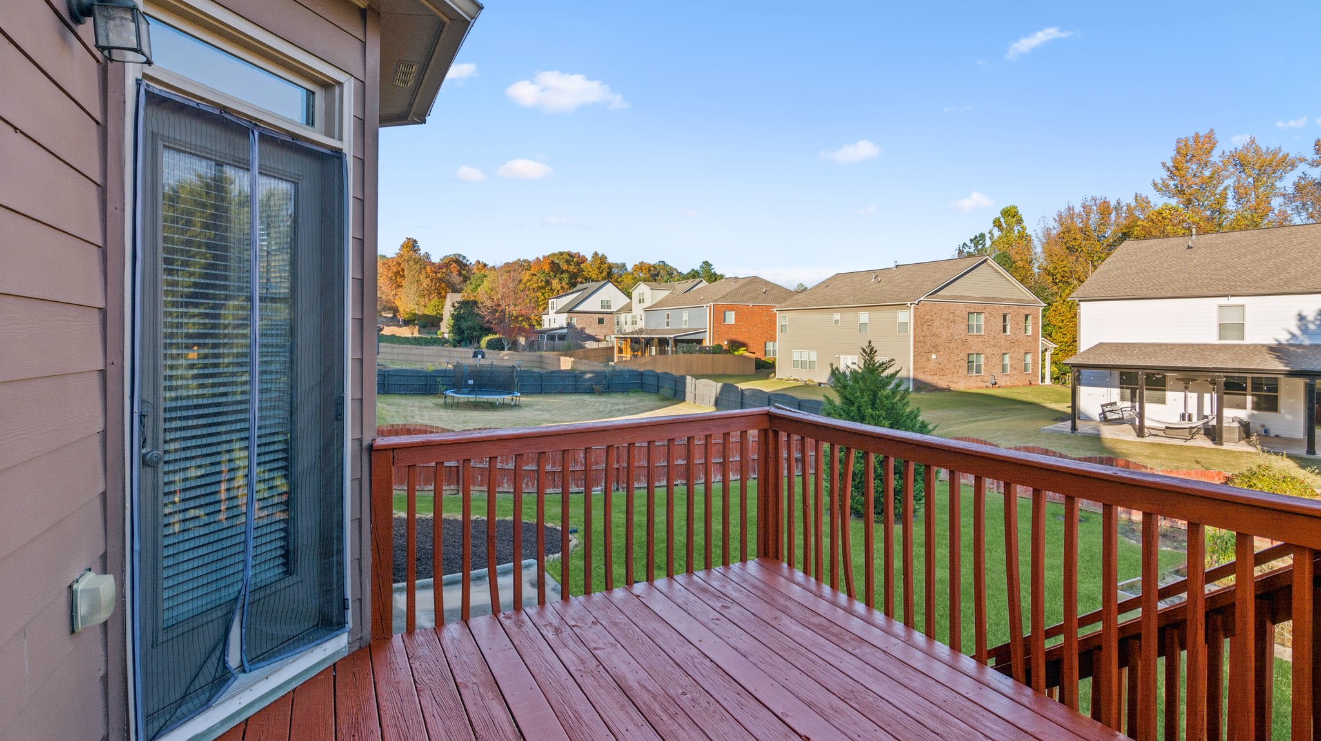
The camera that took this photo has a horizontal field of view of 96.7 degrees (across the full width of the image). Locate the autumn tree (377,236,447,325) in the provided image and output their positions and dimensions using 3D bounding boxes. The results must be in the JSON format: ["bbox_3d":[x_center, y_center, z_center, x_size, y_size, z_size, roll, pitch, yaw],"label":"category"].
[{"bbox_3d":[-49.158,-17.644,116.000,14.480,17.340,14.480,0,2,0],"label":"autumn tree"}]

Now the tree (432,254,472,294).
[{"bbox_3d":[-46.538,-17.872,132.000,8.820,17.180,8.820,0,2,0],"label":"tree"}]

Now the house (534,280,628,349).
[{"bbox_3d":[-12.523,-9.487,101.685,19.900,11.300,10.300,-1,3,-37],"label":"house"}]

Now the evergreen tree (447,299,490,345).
[{"bbox_3d":[-28.531,-7.037,87.000,6.430,7.040,6.430,0,2,0],"label":"evergreen tree"}]

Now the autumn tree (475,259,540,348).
[{"bbox_3d":[-21.008,-9.044,81.000,8.830,12.390,8.830,0,2,0],"label":"autumn tree"}]

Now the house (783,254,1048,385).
[{"bbox_3d":[21.121,-4.121,50.097,18.600,9.700,13.900,-1,2,-32],"label":"house"}]

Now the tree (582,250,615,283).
[{"bbox_3d":[-12.871,-16.197,122.000,7.080,17.810,7.080,0,2,0],"label":"tree"}]

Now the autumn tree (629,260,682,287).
[{"bbox_3d":[-1.029,-16.001,130.000,12.340,16.920,12.340,0,2,0],"label":"autumn tree"}]

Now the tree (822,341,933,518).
[{"bbox_3d":[5.982,1.609,16.200,3.050,4.810,3.050,0,2,0],"label":"tree"}]

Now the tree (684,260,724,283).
[{"bbox_3d":[10.089,-16.617,135.000,9.020,17.570,9.020,0,2,0],"label":"tree"}]

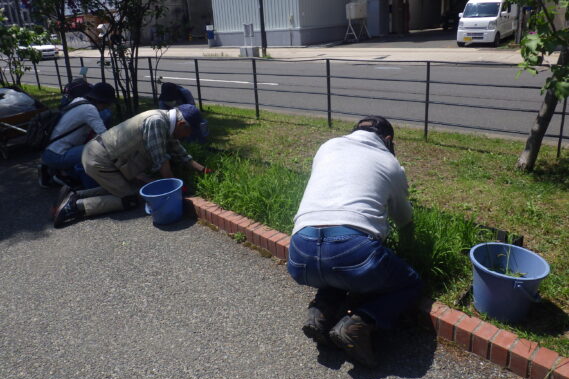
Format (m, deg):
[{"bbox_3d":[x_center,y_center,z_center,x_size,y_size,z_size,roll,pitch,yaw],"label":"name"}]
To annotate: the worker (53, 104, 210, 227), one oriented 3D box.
[{"bbox_3d":[-1.162,-0.250,3.556,1.260,0.760,0.520,-13,22,-25],"label":"worker"}]

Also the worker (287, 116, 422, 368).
[{"bbox_3d":[0.380,0.150,2.062,0.550,0.870,0.870,12,25,35],"label":"worker"}]

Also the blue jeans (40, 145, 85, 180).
[{"bbox_3d":[-1.879,-0.303,4.202,0.620,0.460,0.420,-13,22,-26],"label":"blue jeans"}]

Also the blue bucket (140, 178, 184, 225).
[{"bbox_3d":[-0.849,0.100,3.270,0.300,0.250,0.300,-5,23,1],"label":"blue bucket"}]

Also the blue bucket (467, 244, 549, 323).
[{"bbox_3d":[0.925,0.408,1.938,0.300,0.250,0.300,0,21,0],"label":"blue bucket"}]

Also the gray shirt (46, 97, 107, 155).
[{"bbox_3d":[-1.845,-0.617,4.121,0.580,0.460,0.500,-13,22,-26],"label":"gray shirt"}]

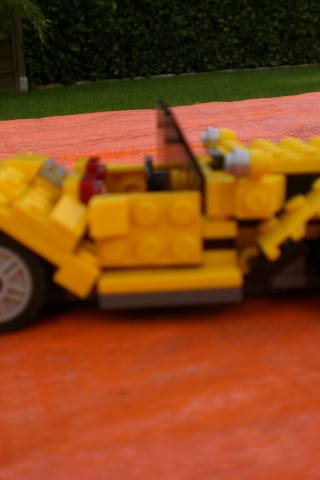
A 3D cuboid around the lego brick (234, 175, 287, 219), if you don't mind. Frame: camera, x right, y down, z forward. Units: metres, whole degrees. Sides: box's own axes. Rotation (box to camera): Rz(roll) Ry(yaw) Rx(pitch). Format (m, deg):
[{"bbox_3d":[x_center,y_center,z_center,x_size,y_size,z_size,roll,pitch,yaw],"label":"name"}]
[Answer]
[{"bbox_3d":[0.023,-0.010,0.165,0.011,0.010,0.009,-3,14,-2],"label":"lego brick"}]

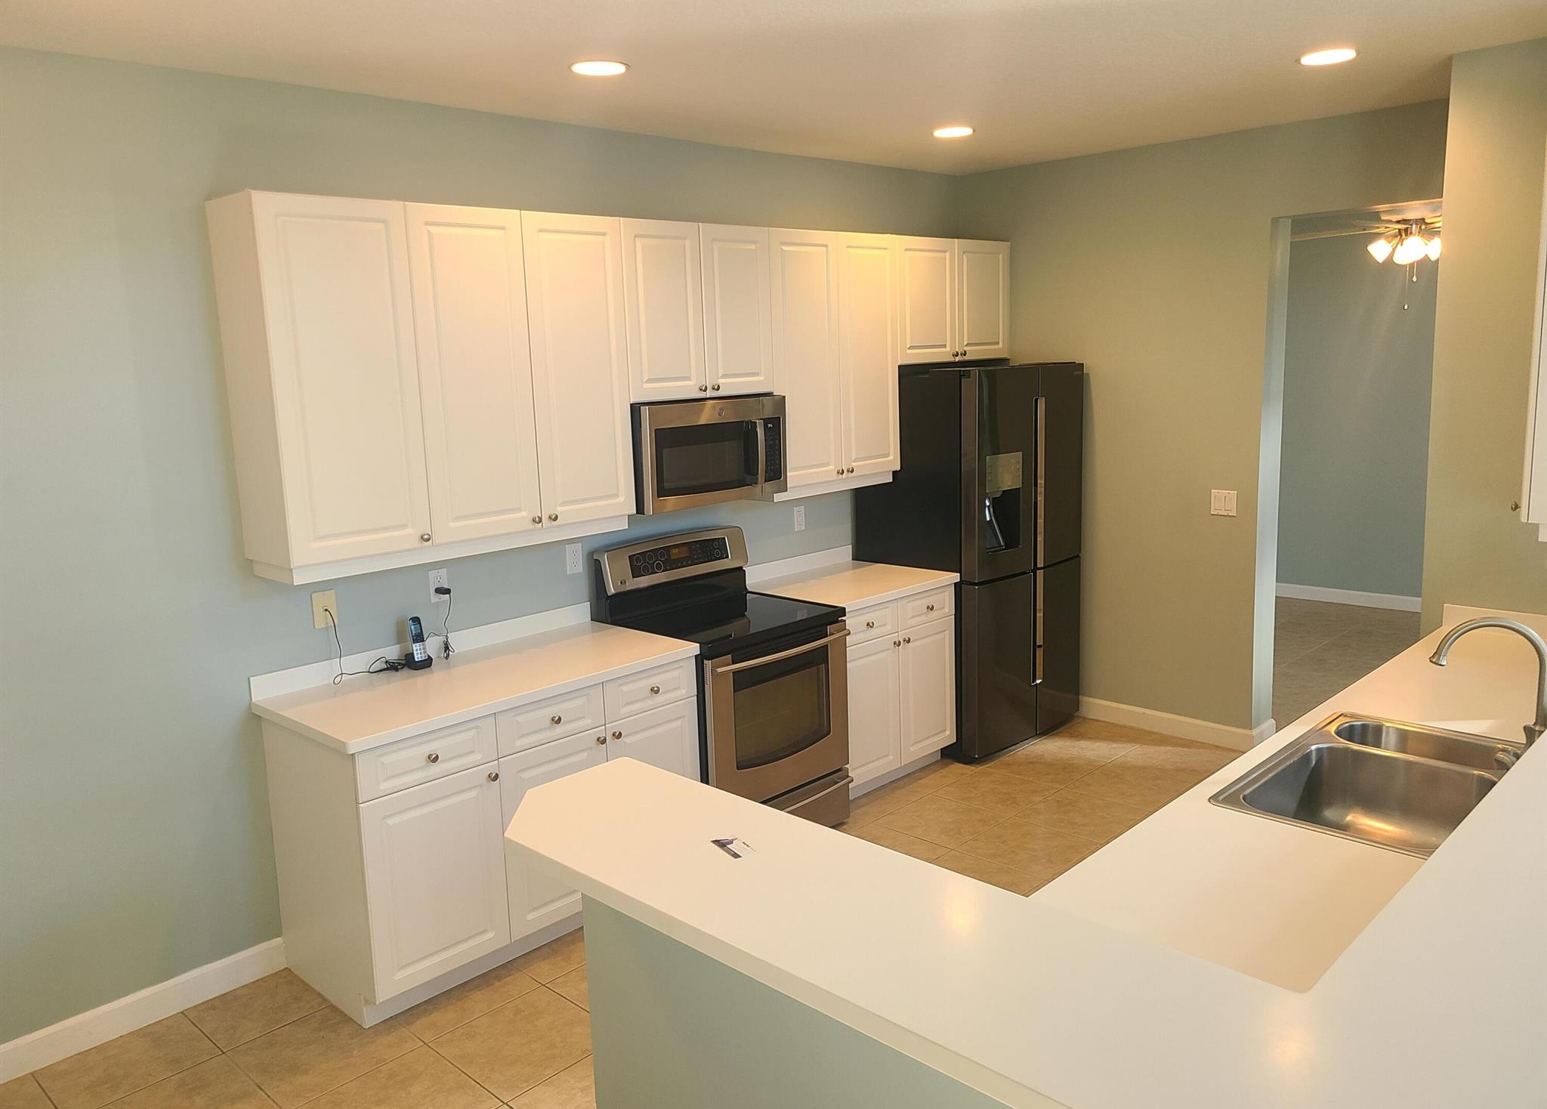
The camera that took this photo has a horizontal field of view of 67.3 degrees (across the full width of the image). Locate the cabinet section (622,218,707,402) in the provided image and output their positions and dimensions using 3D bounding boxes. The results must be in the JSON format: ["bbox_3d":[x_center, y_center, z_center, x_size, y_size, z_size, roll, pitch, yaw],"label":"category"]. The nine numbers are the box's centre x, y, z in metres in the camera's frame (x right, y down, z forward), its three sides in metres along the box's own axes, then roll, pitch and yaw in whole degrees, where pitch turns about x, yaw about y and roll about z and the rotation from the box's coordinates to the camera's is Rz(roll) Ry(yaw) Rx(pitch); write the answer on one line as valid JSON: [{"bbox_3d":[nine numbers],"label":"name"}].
[{"bbox_3d":[-0.517,-0.915,4.414,0.332,0.653,0.382,8,14,43],"label":"cabinet section"}]

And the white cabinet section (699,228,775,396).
[{"bbox_3d":[-0.257,-0.972,4.680,0.332,0.653,0.371,8,14,43],"label":"white cabinet section"}]

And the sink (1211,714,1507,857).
[{"bbox_3d":[1.472,0.614,2.738,0.556,0.196,0.832,8,14,43],"label":"sink"}]

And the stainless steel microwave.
[{"bbox_3d":[-0.332,-0.414,4.605,0.415,0.403,0.756,8,14,43],"label":"stainless steel microwave"}]

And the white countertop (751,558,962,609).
[{"bbox_3d":[0.332,0.133,5.213,0.648,0.037,0.807,8,14,43],"label":"white countertop"}]

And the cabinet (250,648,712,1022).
[{"bbox_3d":[-0.935,0.858,4.000,0.632,0.892,1.302,8,14,43],"label":"cabinet"}]

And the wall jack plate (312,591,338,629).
[{"bbox_3d":[-1.464,0.180,3.799,0.010,0.119,0.077,8,14,43],"label":"wall jack plate"}]

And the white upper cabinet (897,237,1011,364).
[{"bbox_3d":[0.771,-1.234,5.710,0.334,0.569,0.923,8,14,43],"label":"white upper cabinet"}]

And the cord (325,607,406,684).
[{"bbox_3d":[-1.357,0.284,3.863,0.085,0.247,0.260,8,14,43],"label":"cord"}]

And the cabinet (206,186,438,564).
[{"bbox_3d":[-1.374,-0.527,3.556,0.323,1.061,0.457,8,14,43],"label":"cabinet"}]

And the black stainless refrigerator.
[{"bbox_3d":[0.988,-0.007,5.772,0.765,1.828,0.912,8,14,43],"label":"black stainless refrigerator"}]

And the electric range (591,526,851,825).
[{"bbox_3d":[-0.190,0.544,4.654,0.708,1.230,0.763,8,14,43],"label":"electric range"}]

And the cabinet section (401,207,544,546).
[{"bbox_3d":[-1.076,-0.595,3.875,0.332,1.058,0.418,8,14,43],"label":"cabinet section"}]

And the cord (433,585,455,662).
[{"bbox_3d":[-1.152,0.238,4.073,0.075,0.250,0.065,8,14,43],"label":"cord"}]

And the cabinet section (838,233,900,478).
[{"bbox_3d":[0.315,-0.893,5.290,0.332,1.058,0.408,8,14,43],"label":"cabinet section"}]

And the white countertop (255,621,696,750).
[{"bbox_3d":[-0.952,0.408,3.904,0.650,0.036,1.314,8,14,43],"label":"white countertop"}]

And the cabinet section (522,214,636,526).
[{"bbox_3d":[-0.787,-0.657,4.169,0.332,1.058,0.415,8,14,43],"label":"cabinet section"}]

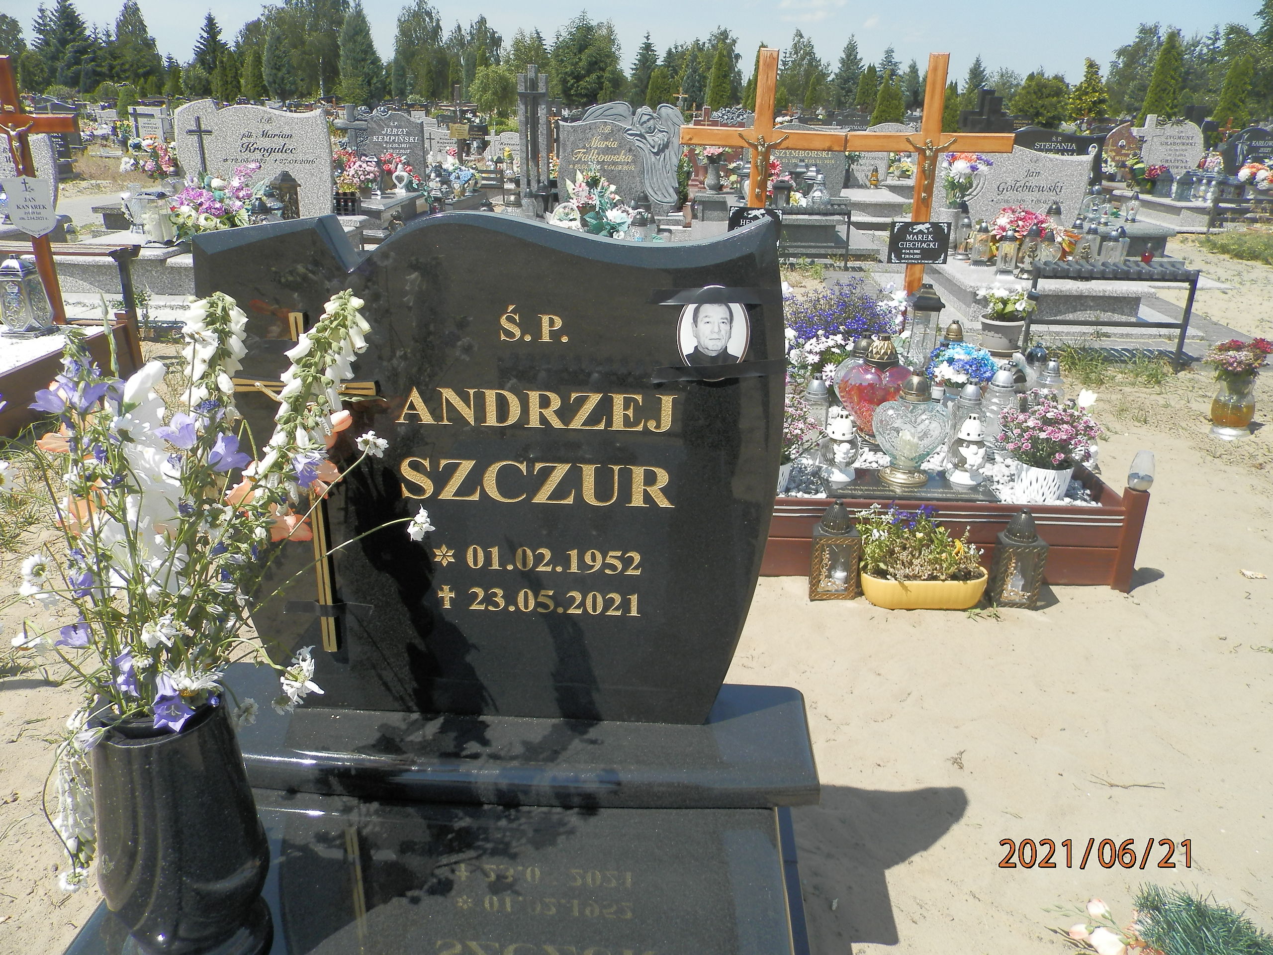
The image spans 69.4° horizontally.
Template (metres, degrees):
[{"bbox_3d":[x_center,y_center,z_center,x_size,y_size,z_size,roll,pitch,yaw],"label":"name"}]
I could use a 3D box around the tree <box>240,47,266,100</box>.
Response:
[{"bbox_3d":[-32.107,-33.681,76.942,2.300,4.355,2.300,2,23,3],"label":"tree"}]

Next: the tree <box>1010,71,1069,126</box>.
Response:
[{"bbox_3d":[10.542,-9.532,24.147,1.582,2.034,1.582,2,23,4],"label":"tree"}]

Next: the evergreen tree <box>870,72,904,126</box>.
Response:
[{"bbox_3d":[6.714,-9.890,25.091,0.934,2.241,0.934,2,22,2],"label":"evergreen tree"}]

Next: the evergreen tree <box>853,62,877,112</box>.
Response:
[{"bbox_3d":[15.394,-26.213,61.906,1.585,3.062,1.585,2,23,3],"label":"evergreen tree"}]

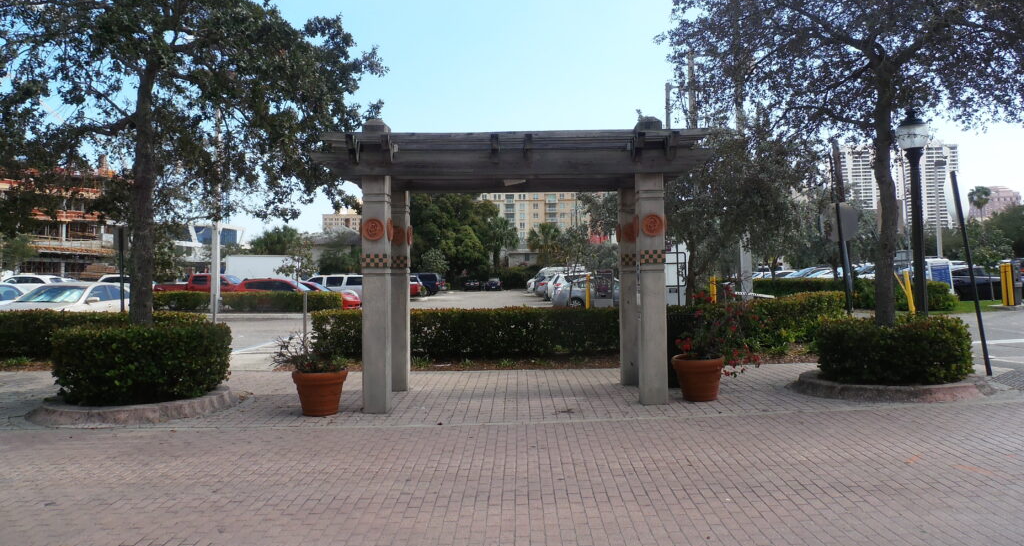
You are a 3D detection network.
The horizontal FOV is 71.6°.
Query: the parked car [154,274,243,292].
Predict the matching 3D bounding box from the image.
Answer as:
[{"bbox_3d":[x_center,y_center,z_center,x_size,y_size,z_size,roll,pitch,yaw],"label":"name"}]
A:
[{"bbox_3d":[-15.100,1.000,36.000,5.600,1.880,1.950,-1,-1,0],"label":"parked car"}]

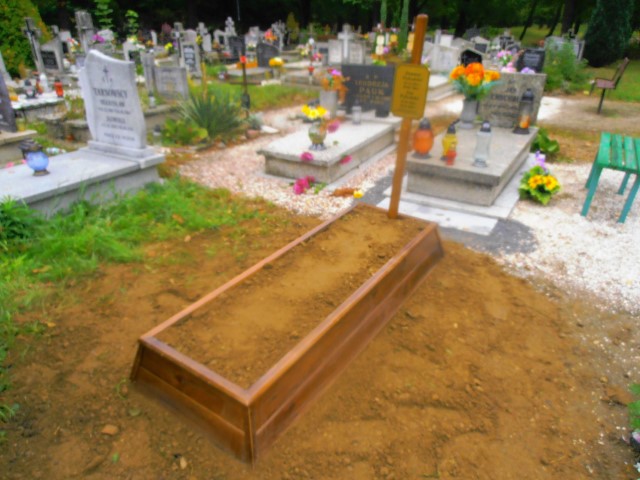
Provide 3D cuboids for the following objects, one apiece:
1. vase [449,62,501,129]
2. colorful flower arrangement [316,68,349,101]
[{"bbox_3d":[1.697,-1.606,4.971,0.562,0.651,0.503,16,31,29],"label":"vase"},{"bbox_3d":[0.171,-1.974,5.607,0.370,0.370,0.330,0,27,2],"label":"colorful flower arrangement"}]

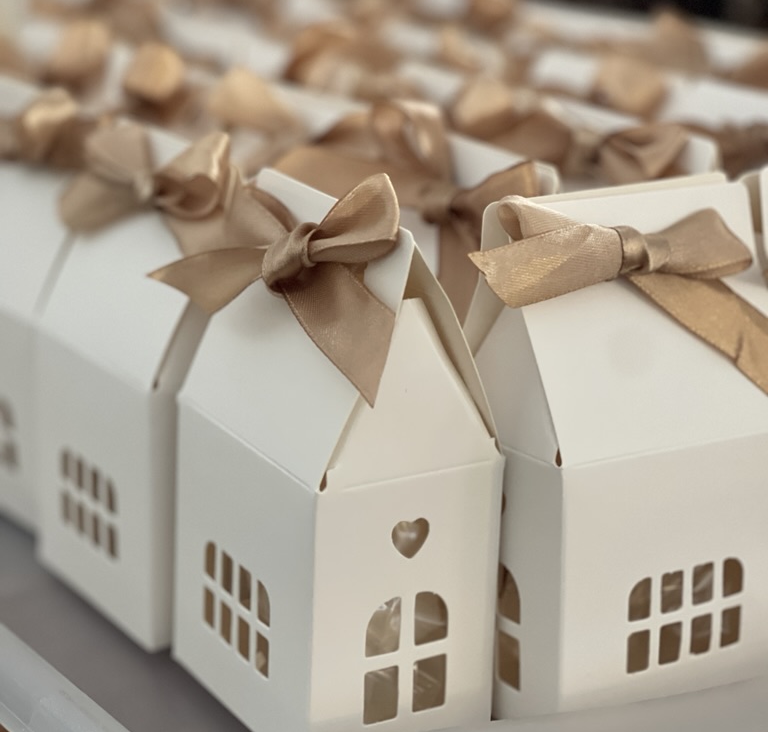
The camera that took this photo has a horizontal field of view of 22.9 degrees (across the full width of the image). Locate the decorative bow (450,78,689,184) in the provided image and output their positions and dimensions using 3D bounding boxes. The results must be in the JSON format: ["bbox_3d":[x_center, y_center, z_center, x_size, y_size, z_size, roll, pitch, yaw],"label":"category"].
[{"bbox_3d":[0.077,-0.097,0.788,0.044,0.044,0.108,-8,19,-30],"label":"decorative bow"}]

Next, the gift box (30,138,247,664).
[{"bbox_3d":[-0.084,0.002,0.753,0.072,0.185,0.105,-9,20,-32],"label":"gift box"}]

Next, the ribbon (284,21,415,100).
[{"bbox_3d":[-0.018,-0.156,0.968,0.037,0.041,0.082,-8,19,-30],"label":"ribbon"}]

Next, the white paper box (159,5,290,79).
[{"bbox_3d":[-0.091,-0.107,1.108,0.072,0.185,0.105,-8,19,-30],"label":"white paper box"}]

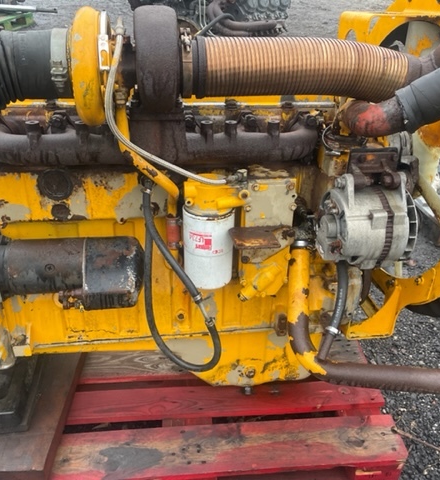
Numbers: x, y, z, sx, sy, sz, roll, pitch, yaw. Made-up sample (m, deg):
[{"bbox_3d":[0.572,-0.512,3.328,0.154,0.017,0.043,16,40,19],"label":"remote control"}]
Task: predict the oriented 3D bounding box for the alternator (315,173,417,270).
[{"bbox_3d":[0.326,-0.036,1.064,0.190,0.190,0.172,-3,31,-8],"label":"alternator"}]

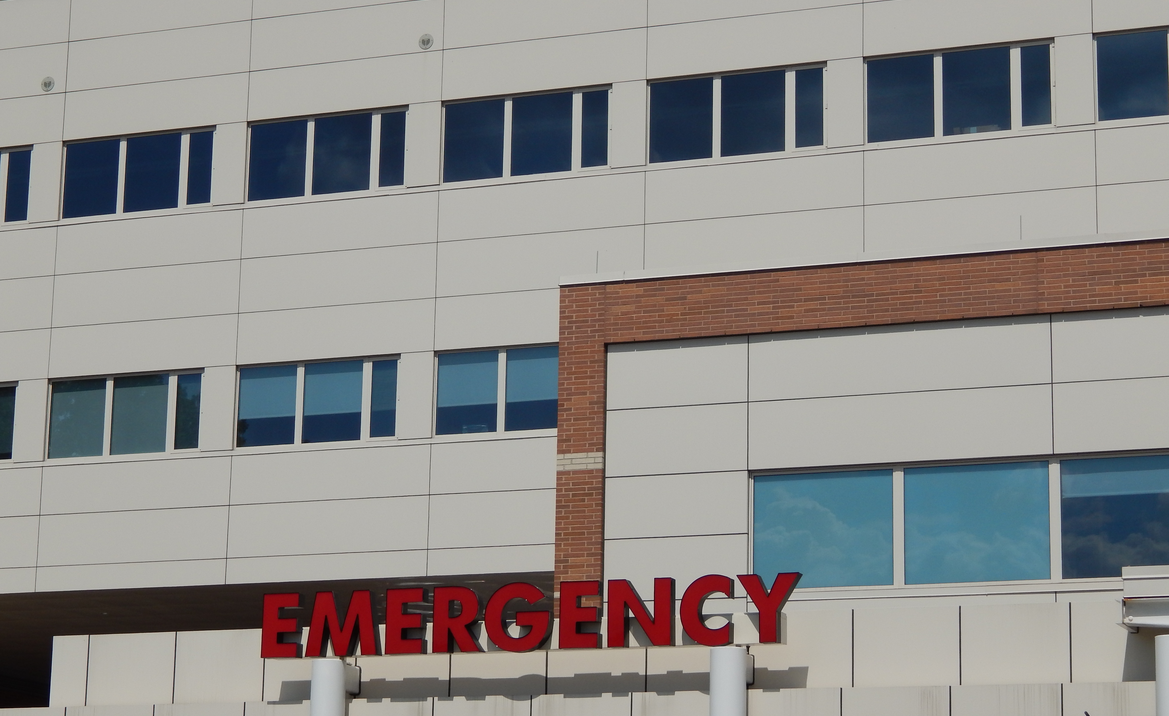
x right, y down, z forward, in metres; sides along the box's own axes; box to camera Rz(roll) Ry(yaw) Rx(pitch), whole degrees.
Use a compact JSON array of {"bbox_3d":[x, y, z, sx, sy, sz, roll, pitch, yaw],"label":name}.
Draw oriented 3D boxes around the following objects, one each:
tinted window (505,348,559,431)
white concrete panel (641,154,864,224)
[{"bbox_3d":[-0.793,0.521,49.273,1.151,1.433,0.080,-4,-14,21],"label":"tinted window"},{"bbox_3d":[2.745,-2.728,46.974,3.698,0.892,0.100,-4,-14,21],"label":"white concrete panel"}]

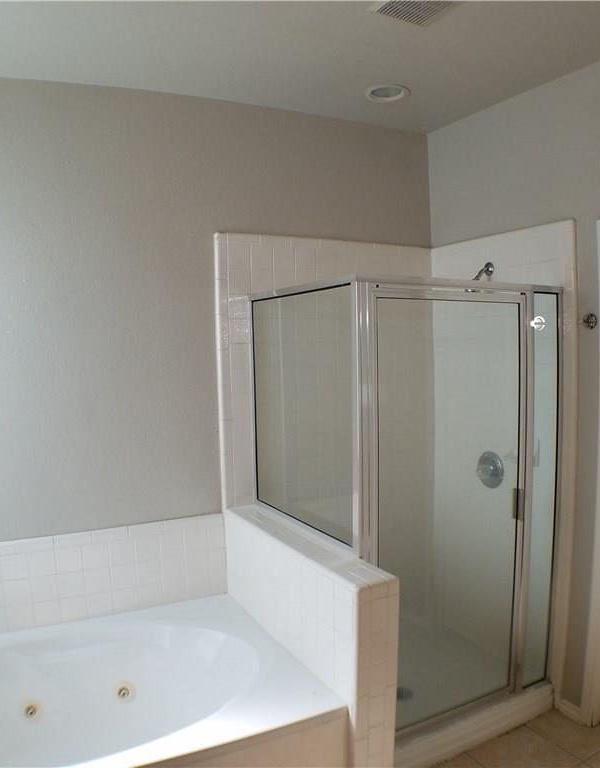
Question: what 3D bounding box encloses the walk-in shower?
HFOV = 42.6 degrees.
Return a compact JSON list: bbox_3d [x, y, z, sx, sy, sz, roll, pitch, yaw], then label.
[{"bbox_3d":[0.446,0.490,3.380,1.020,1.800,0.900,-2,3,-28],"label":"walk-in shower"}]

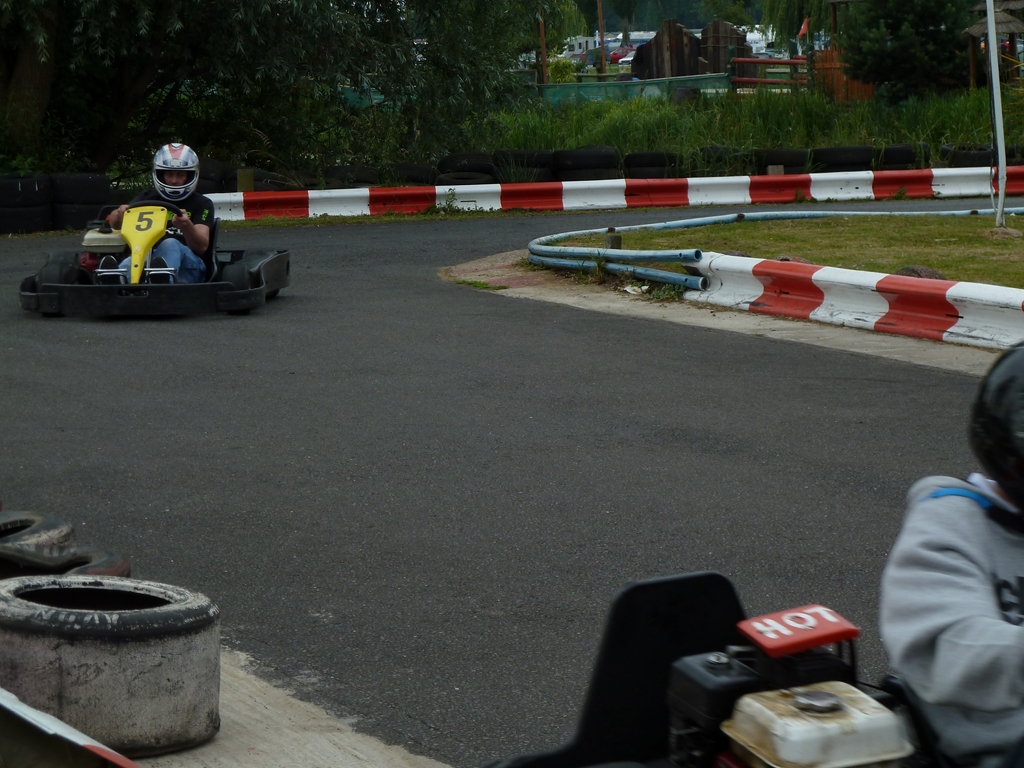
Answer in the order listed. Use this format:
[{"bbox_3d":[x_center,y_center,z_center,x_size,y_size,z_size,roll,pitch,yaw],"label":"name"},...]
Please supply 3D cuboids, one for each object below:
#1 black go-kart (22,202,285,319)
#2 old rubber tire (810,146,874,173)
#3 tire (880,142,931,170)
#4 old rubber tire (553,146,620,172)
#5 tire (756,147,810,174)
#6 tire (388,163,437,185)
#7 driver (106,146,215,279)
[{"bbox_3d":[-1.976,-0.735,16.068,1.350,0.610,1.820,-1,6,2],"label":"black go-kart"},{"bbox_3d":[3.380,-2.318,29.000,0.630,0.200,0.630,-1,6,0],"label":"old rubber tire"},{"bbox_3d":[4.022,-2.341,29.100,0.570,0.190,0.570,-1,6,0],"label":"tire"},{"bbox_3d":[0.745,-2.266,28.600,0.650,0.210,0.650,-1,6,0],"label":"old rubber tire"},{"bbox_3d":[2.743,-2.295,28.900,0.590,0.190,0.590,-1,6,0],"label":"tire"},{"bbox_3d":[-1.002,-2.096,28.300,0.560,0.190,0.560,-1,6,0],"label":"tire"},{"bbox_3d":[-1.990,-0.913,15.999,0.590,0.870,1.150,-1,6,2],"label":"driver"}]

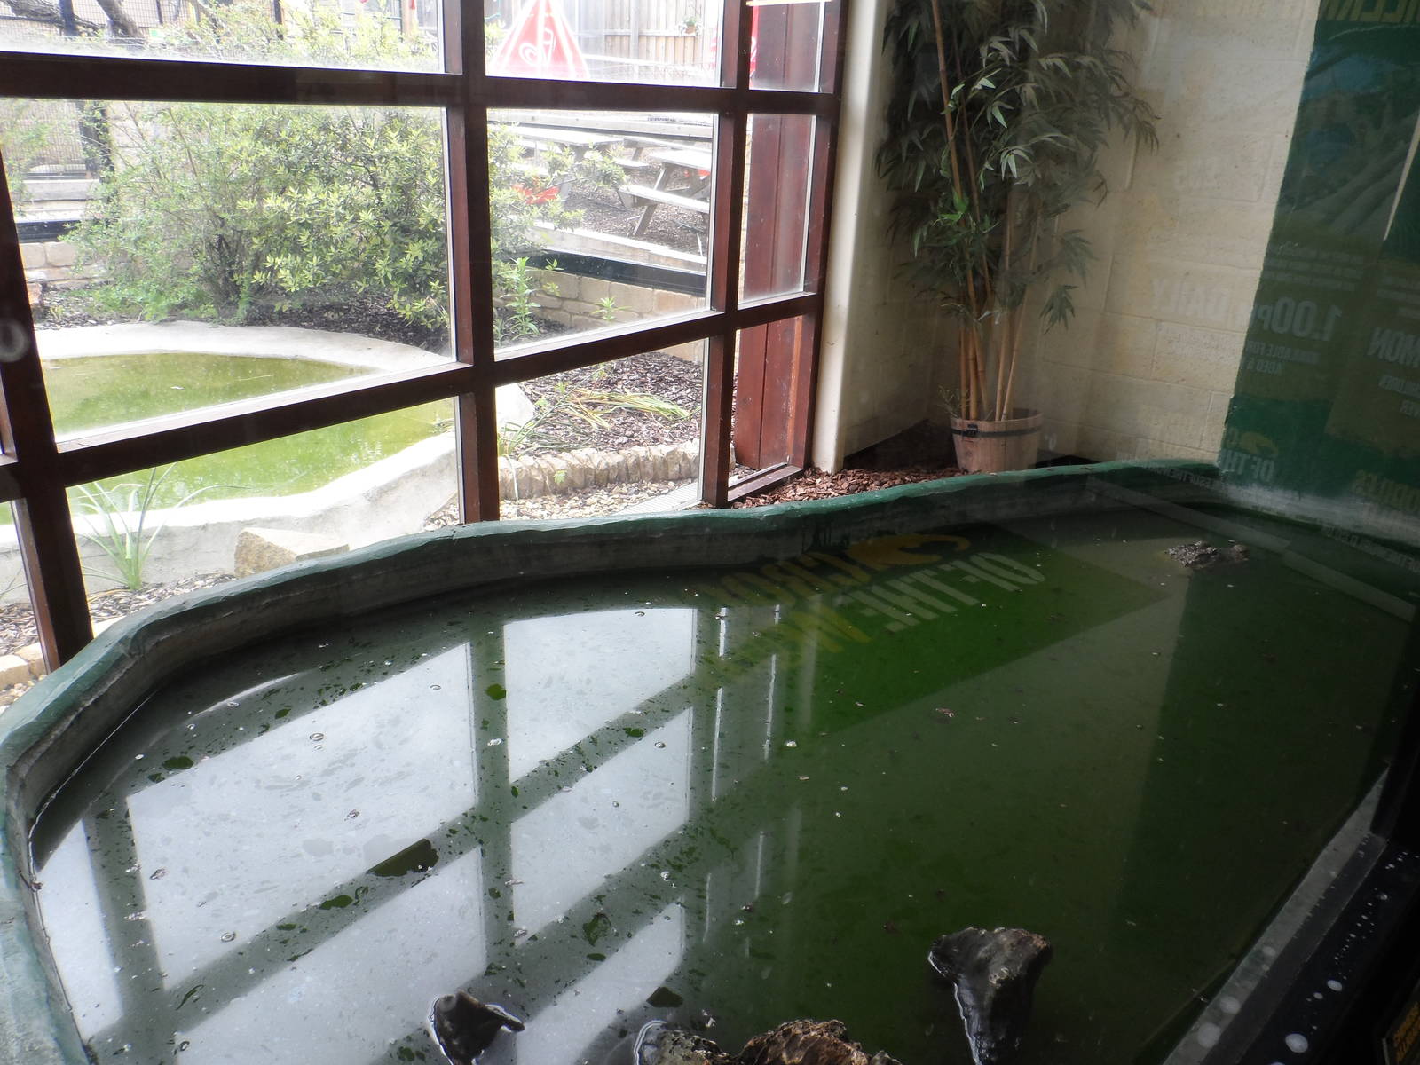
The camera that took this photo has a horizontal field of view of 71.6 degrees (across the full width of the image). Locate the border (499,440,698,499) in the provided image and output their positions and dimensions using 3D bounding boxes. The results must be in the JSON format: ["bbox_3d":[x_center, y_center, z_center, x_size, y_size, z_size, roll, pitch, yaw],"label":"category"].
[{"bbox_3d":[-0.379,-0.270,3.932,1.024,0.125,0.140,-8,25,-23],"label":"border"}]

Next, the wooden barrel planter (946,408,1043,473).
[{"bbox_3d":[1.144,-0.344,3.920,0.370,0.240,0.370,2,17,16],"label":"wooden barrel planter"}]

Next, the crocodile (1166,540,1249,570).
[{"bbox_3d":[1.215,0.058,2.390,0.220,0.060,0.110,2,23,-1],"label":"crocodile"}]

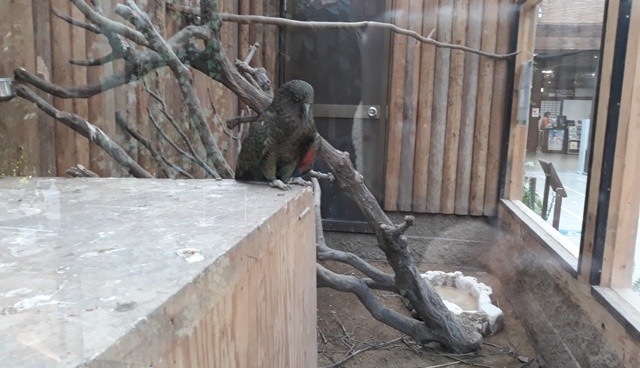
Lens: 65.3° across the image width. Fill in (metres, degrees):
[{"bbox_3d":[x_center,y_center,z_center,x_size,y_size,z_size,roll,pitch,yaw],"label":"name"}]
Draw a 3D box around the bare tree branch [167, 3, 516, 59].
[{"bbox_3d":[0.180,-0.843,2.784,2.005,0.211,0.160,0,8,-7],"label":"bare tree branch"}]

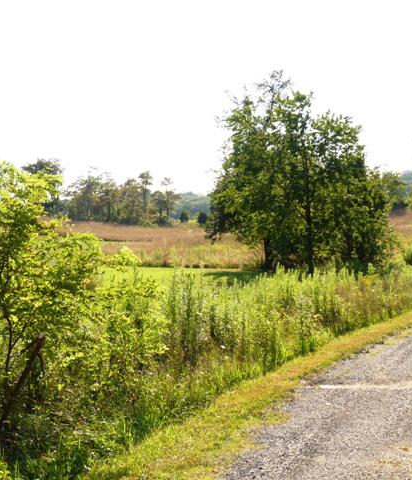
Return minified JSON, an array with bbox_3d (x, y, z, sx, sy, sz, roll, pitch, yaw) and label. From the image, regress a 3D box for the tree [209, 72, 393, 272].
[{"bbox_3d":[3.580,-2.520,38.500,6.900,7.650,6.400,0,0,0],"label":"tree"}]

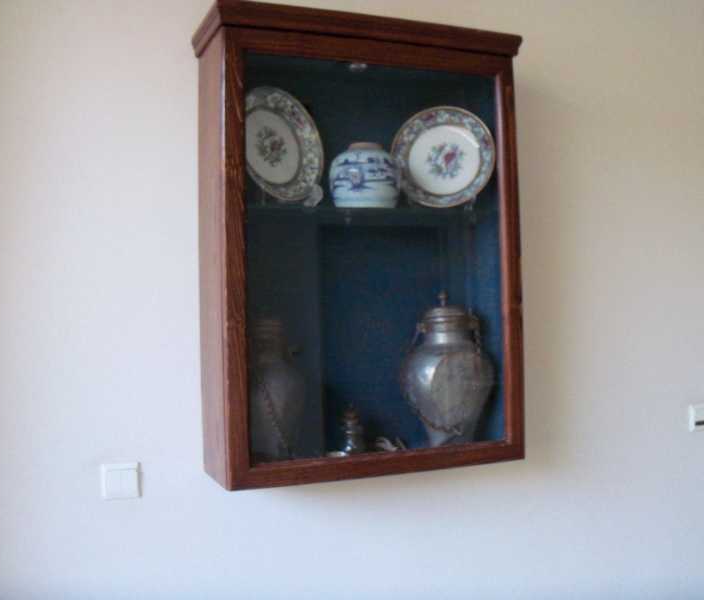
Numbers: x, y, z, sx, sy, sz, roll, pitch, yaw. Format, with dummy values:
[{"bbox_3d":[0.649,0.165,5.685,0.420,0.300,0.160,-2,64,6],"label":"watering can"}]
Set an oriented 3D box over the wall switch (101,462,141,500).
[{"bbox_3d":[-0.527,0.415,1.848,0.081,0.081,0.012,-1,-1,-22],"label":"wall switch"}]

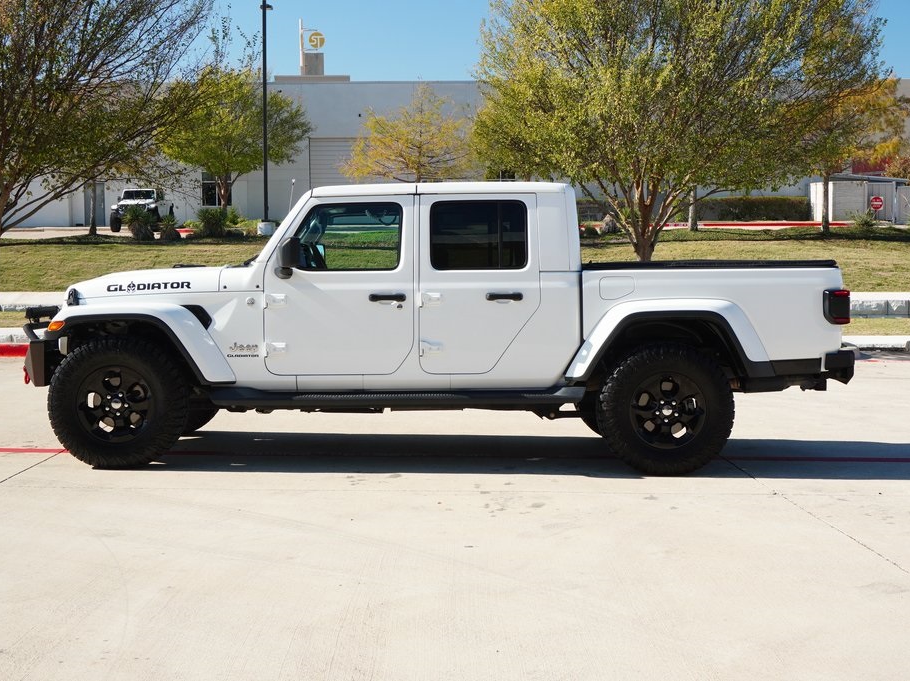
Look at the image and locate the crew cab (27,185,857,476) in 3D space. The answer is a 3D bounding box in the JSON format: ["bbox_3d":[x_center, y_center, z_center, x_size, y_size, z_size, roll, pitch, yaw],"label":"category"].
[{"bbox_3d":[-0.155,-0.150,9.030,5.490,1.870,1.950,0,4,0],"label":"crew cab"}]

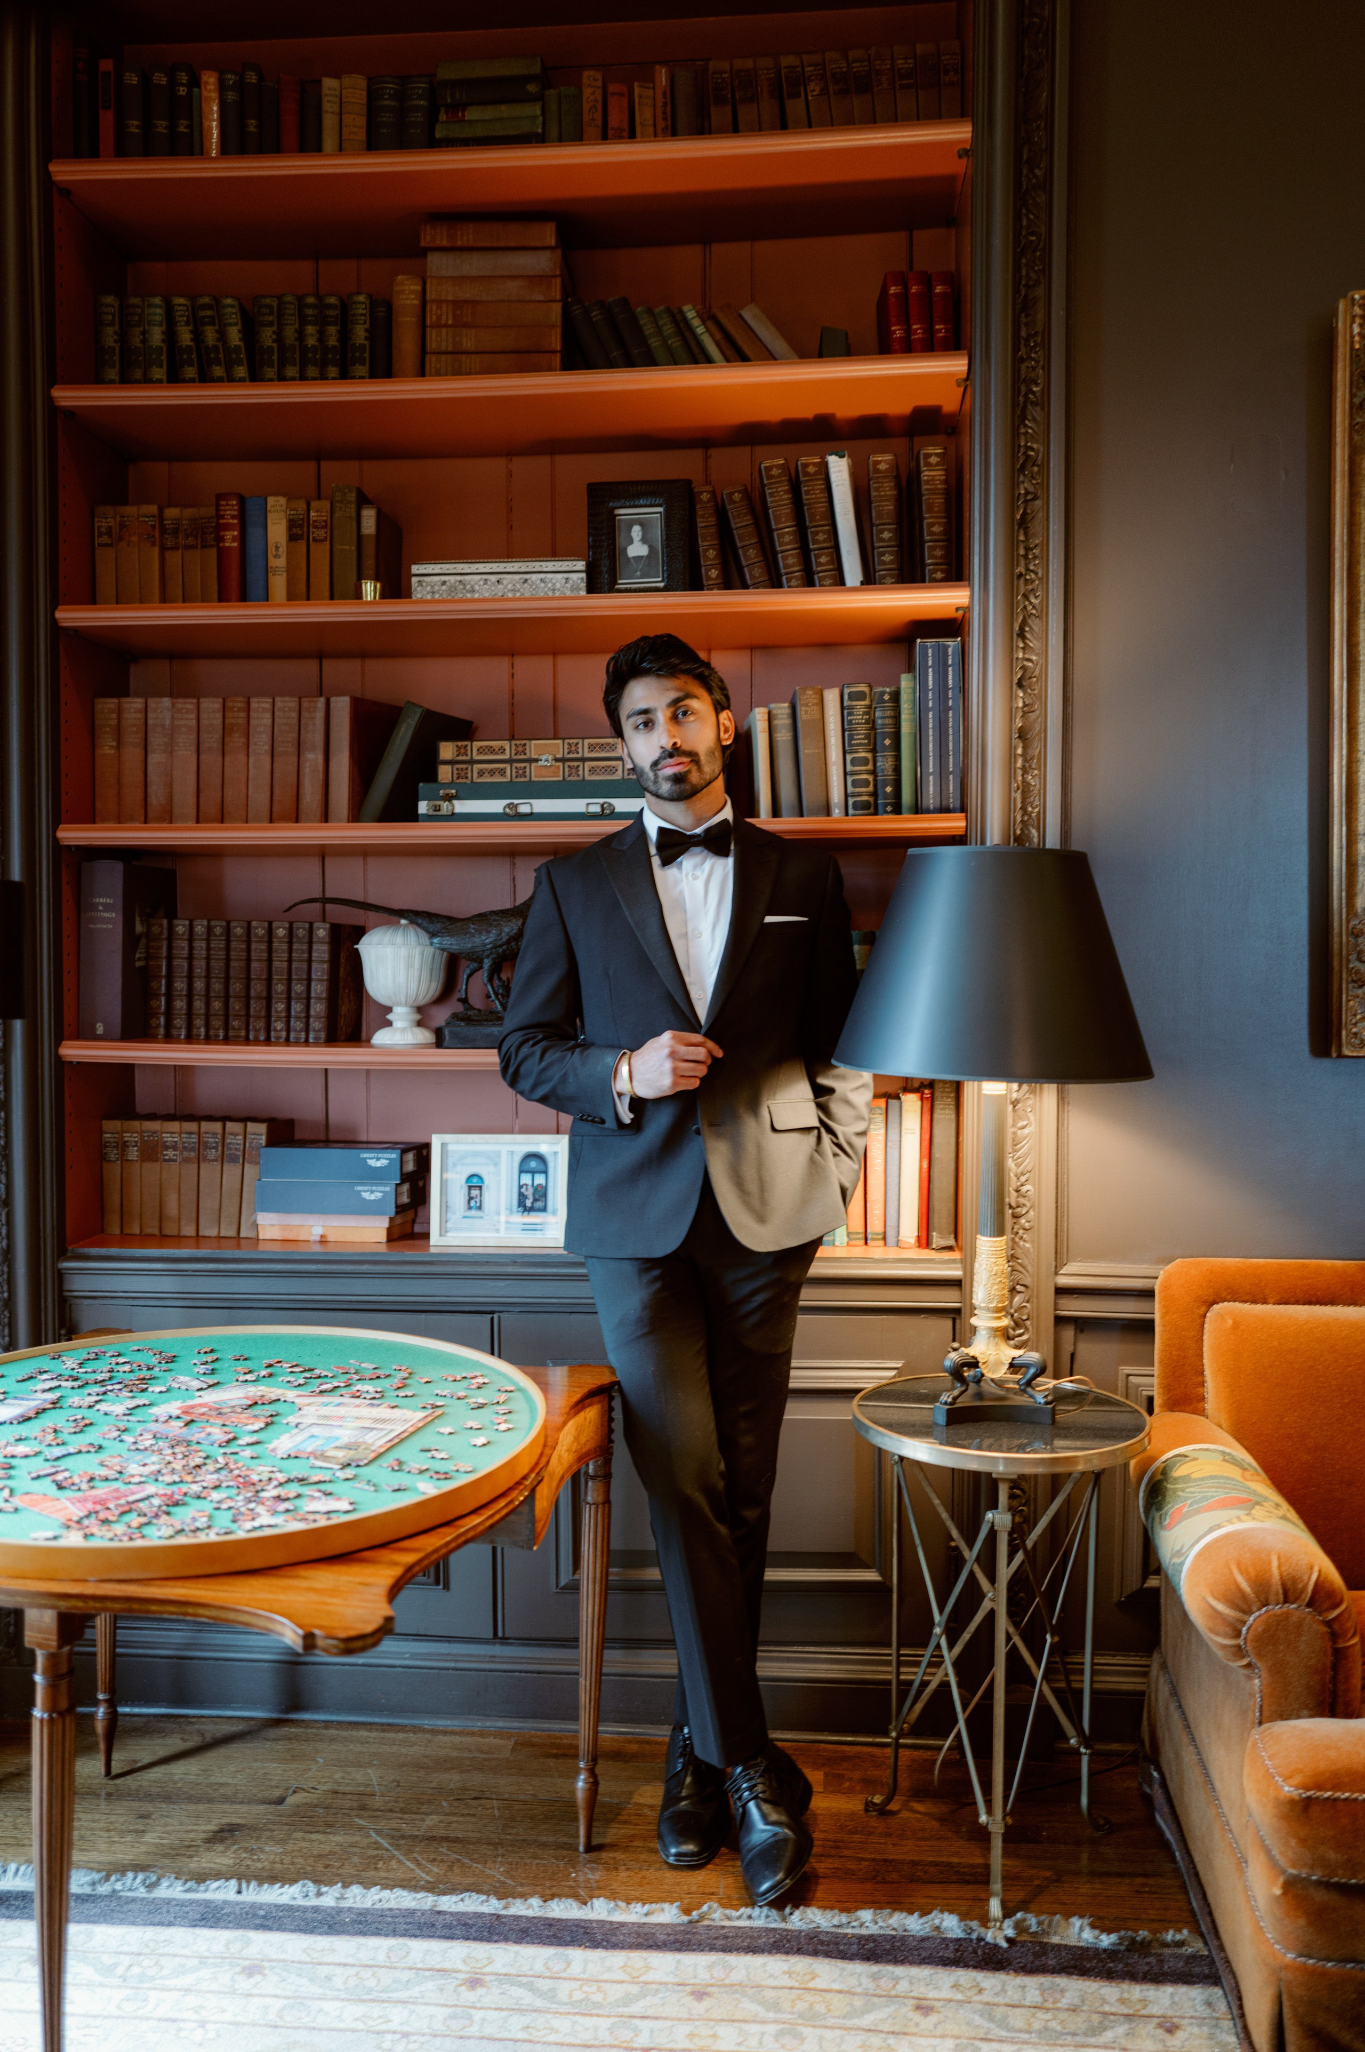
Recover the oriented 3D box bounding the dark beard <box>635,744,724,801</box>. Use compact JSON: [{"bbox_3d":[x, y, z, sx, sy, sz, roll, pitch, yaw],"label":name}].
[{"bbox_3d":[-0.005,-0.392,2.460,0.130,0.088,0.085,-12,0,8],"label":"dark beard"}]

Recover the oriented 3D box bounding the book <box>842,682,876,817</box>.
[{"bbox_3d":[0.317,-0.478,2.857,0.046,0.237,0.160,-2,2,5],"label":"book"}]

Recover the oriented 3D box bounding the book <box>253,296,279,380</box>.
[{"bbox_3d":[-0.726,-1.185,2.872,0.042,0.200,0.135,0,2,5],"label":"book"}]

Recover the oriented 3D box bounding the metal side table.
[{"bbox_3d":[0.469,0.904,2.375,0.432,0.664,0.432,0,2,5],"label":"metal side table"}]

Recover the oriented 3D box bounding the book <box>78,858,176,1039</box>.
[{"bbox_3d":[-0.998,-0.135,2.885,0.074,0.311,0.233,1,2,5],"label":"book"}]

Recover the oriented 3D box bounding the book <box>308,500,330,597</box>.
[{"bbox_3d":[-0.627,-0.820,2.861,0.036,0.205,0.145,0,2,5],"label":"book"}]

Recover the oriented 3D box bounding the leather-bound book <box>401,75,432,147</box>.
[{"bbox_3d":[-0.468,-1.595,2.925,0.049,0.206,0.150,0,2,5],"label":"leather-bound book"}]

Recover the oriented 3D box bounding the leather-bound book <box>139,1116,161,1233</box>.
[{"bbox_3d":[-0.983,0.284,3.042,0.038,0.214,0.150,1,2,5],"label":"leather-bound book"}]

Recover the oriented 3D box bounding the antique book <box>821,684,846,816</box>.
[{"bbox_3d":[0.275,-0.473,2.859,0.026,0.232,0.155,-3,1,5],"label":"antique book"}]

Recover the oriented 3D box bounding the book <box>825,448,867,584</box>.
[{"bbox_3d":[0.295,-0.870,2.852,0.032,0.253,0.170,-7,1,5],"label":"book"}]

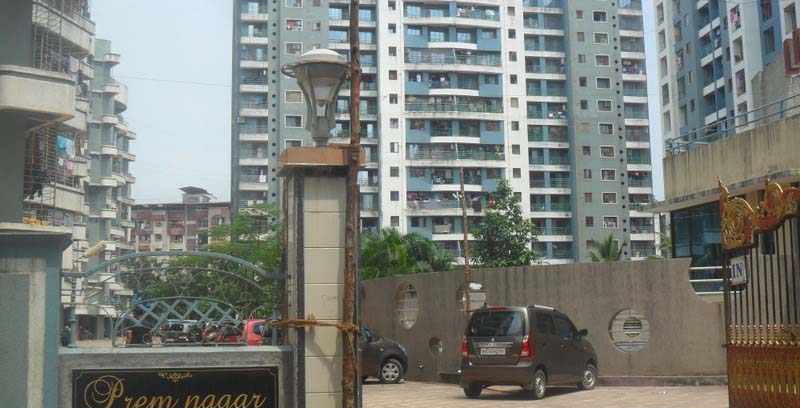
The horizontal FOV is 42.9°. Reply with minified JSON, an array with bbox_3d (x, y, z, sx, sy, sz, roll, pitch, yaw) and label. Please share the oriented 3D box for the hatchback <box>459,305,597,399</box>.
[{"bbox_3d":[2.590,2.833,19.756,1.490,1.690,3.600,-5,-8,31],"label":"hatchback"}]

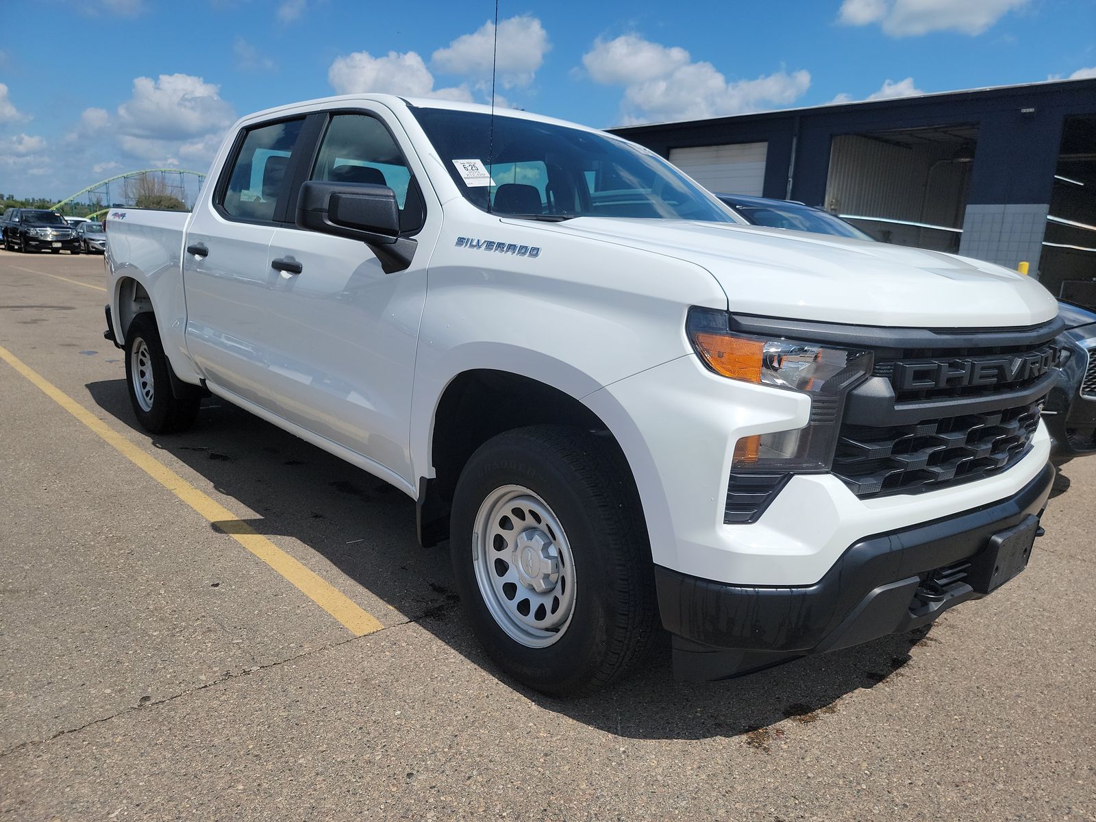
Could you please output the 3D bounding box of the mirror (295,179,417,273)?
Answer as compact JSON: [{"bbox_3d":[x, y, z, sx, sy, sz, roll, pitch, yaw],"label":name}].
[{"bbox_3d":[-0.618,-0.594,2.445,0.270,0.265,0.280,-8,16,-42],"label":"mirror"}]

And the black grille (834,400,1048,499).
[{"bbox_3d":[1.228,0.076,2.162,1.420,0.230,0.180,-8,16,-42],"label":"black grille"}]

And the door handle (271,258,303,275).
[{"bbox_3d":[-1.042,-0.579,3.048,0.050,0.056,0.225,-8,16,-42],"label":"door handle"}]

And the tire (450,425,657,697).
[{"bbox_3d":[0.009,0.433,2.277,0.265,0.790,0.790,-8,16,-42],"label":"tire"}]

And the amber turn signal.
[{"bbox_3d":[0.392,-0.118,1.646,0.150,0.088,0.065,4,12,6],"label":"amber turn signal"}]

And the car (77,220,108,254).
[{"bbox_3d":[-21.401,-8.243,36.173,1.850,1.460,4.850,-9,16,-43],"label":"car"}]

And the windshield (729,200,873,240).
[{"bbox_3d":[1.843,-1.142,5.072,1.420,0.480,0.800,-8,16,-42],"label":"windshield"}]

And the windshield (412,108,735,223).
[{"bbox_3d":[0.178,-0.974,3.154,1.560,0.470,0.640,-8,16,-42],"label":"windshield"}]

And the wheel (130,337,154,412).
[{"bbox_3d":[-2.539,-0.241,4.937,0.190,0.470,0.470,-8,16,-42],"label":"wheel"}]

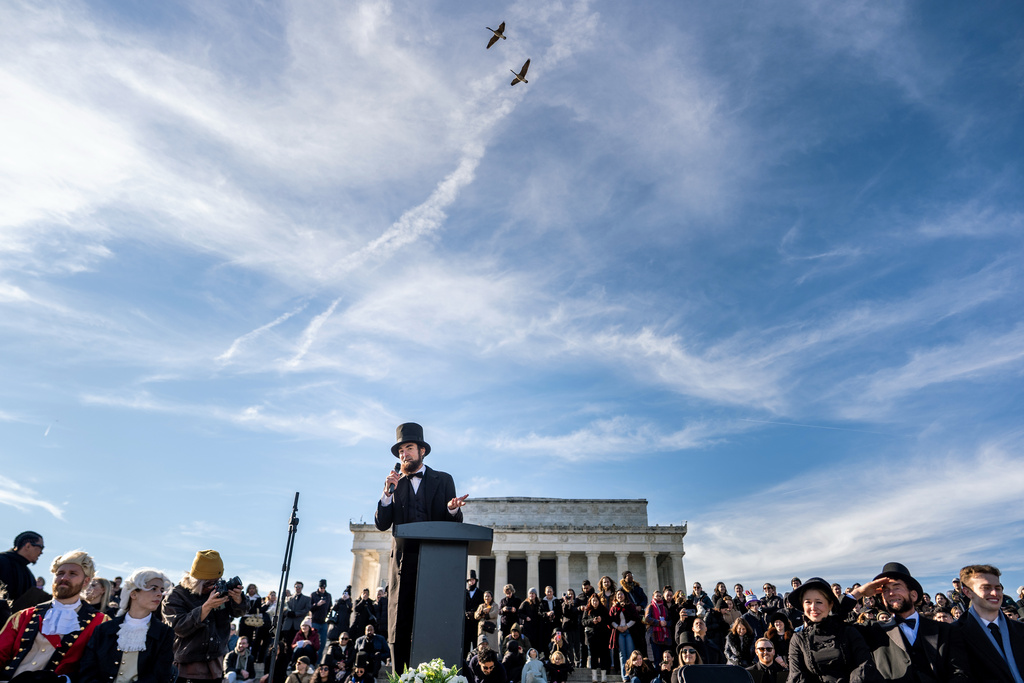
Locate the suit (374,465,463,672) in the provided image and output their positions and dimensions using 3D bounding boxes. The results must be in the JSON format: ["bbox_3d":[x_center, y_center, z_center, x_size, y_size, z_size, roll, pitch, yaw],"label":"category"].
[{"bbox_3d":[-0.610,1.560,4.530,0.600,1.550,0.480,-8,-28,16],"label":"suit"}]

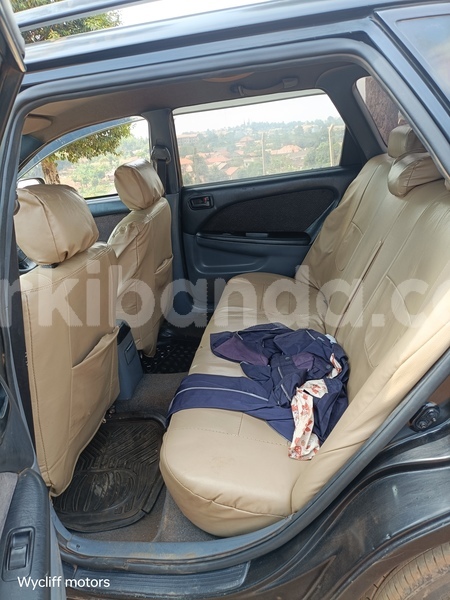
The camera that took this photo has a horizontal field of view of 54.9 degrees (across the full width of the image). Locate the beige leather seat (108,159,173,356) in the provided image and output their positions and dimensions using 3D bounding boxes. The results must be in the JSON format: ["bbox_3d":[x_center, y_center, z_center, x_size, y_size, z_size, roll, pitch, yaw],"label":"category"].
[{"bbox_3d":[-0.591,-0.119,1.887,0.700,0.900,0.500,-4,20,9],"label":"beige leather seat"}]

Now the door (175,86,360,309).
[{"bbox_3d":[0.239,-0.418,2.075,0.930,1.010,0.170,-4,20,9],"label":"door"}]

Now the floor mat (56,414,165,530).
[{"bbox_3d":[-0.388,0.500,1.366,0.460,0.040,0.500,-4,20,9],"label":"floor mat"}]

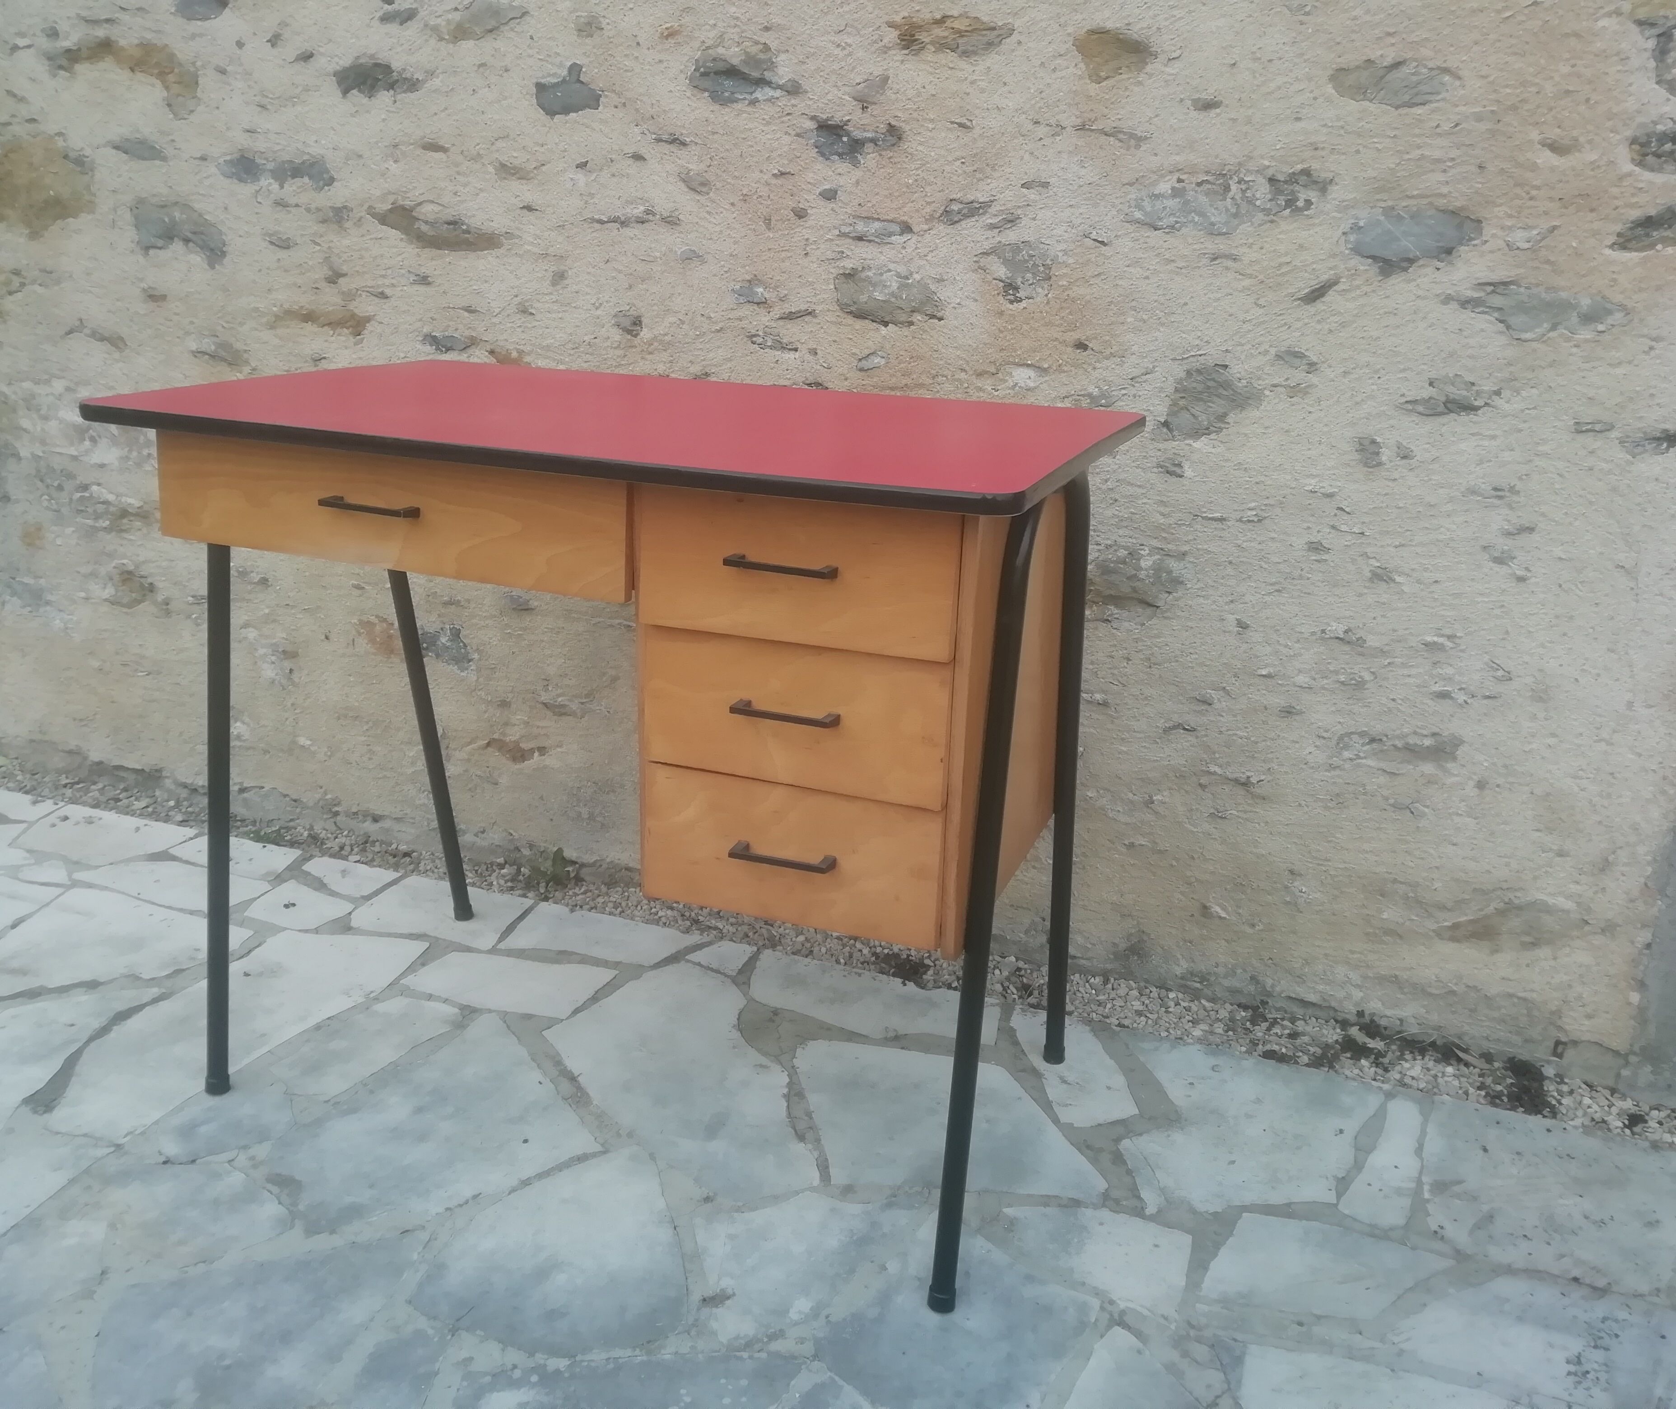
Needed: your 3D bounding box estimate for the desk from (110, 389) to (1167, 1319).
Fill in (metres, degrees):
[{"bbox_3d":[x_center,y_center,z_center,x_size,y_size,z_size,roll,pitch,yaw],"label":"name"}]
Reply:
[{"bbox_3d":[-0.211,0.067,1.507,0.900,0.755,0.560,9,20,20],"label":"desk"}]

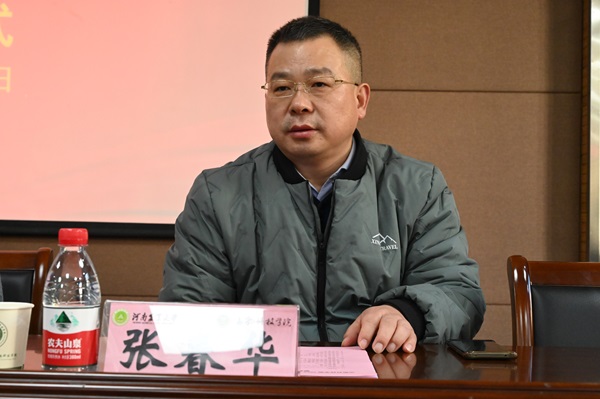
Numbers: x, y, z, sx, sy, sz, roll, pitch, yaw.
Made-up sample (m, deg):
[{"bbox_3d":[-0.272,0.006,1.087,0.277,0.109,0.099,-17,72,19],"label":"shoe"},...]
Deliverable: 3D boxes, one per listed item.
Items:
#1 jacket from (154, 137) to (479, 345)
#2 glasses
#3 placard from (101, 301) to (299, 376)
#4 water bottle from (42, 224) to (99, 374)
[{"bbox_3d":[0.040,0.172,1.620,0.580,0.600,0.400,1,-3,3],"label":"jacket"},{"bbox_3d":[0.021,-0.183,1.540,0.139,0.042,0.142,-2,3,18],"label":"glasses"},{"bbox_3d":[-0.102,0.155,0.935,0.202,0.097,0.055,1,-3,4],"label":"placard"},{"bbox_3d":[-0.256,0.119,1.028,0.065,0.170,0.065,1,-3,8],"label":"water bottle"}]

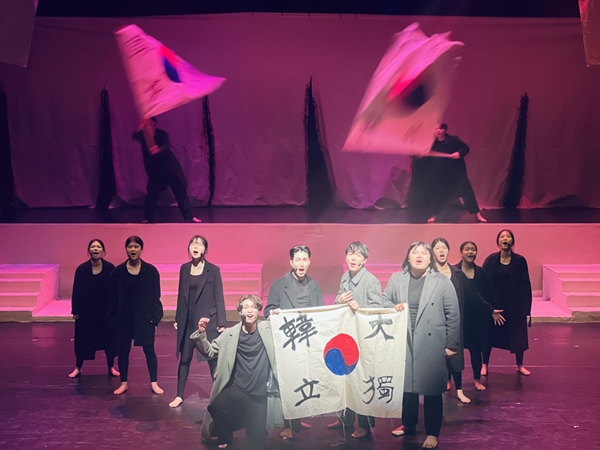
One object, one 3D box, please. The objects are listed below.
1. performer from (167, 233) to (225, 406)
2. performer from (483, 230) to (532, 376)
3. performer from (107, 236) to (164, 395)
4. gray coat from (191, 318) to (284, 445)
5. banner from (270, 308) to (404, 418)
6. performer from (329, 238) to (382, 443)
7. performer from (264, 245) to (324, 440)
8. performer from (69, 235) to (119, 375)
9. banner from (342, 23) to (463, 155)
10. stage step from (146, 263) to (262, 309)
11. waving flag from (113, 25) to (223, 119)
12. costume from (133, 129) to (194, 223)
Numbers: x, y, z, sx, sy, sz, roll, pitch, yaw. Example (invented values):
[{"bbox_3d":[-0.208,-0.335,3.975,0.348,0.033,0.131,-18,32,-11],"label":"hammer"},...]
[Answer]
[{"bbox_3d":[-1.009,0.946,11.025,0.560,1.660,0.500,0,5,0],"label":"performer"},{"bbox_3d":[2.287,0.857,12.267,0.540,1.600,0.420,1,6,6],"label":"performer"},{"bbox_3d":[-1.707,0.939,11.508,0.600,1.580,0.420,0,4,-3],"label":"performer"},{"bbox_3d":[-0.550,1.372,9.836,0.780,0.990,0.620,0,5,-3],"label":"gray coat"},{"bbox_3d":[0.330,1.180,9.521,1.170,1.000,0.200,0,4,5],"label":"banner"},{"bbox_3d":[0.484,1.027,9.860,0.500,1.690,0.500,1,5,18],"label":"performer"},{"bbox_3d":[-0.055,1.043,9.996,0.550,1.700,0.460,-1,6,-6],"label":"performer"},{"bbox_3d":[-2.282,0.923,12.259,0.540,1.520,0.400,0,4,-3],"label":"performer"},{"bbox_3d":[1.553,-2.086,17.079,1.850,2.000,0.700,0,5,0],"label":"banner"},{"bbox_3d":[-1.471,0.940,16.315,1.800,0.570,1.550,0,5,0],"label":"stage step"},{"bbox_3d":[-1.996,-2.348,16.969,1.700,1.450,0.600,0,4,0],"label":"waving flag"},{"bbox_3d":[-2.132,-0.784,17.304,0.980,1.460,0.500,-1,6,-11],"label":"costume"}]

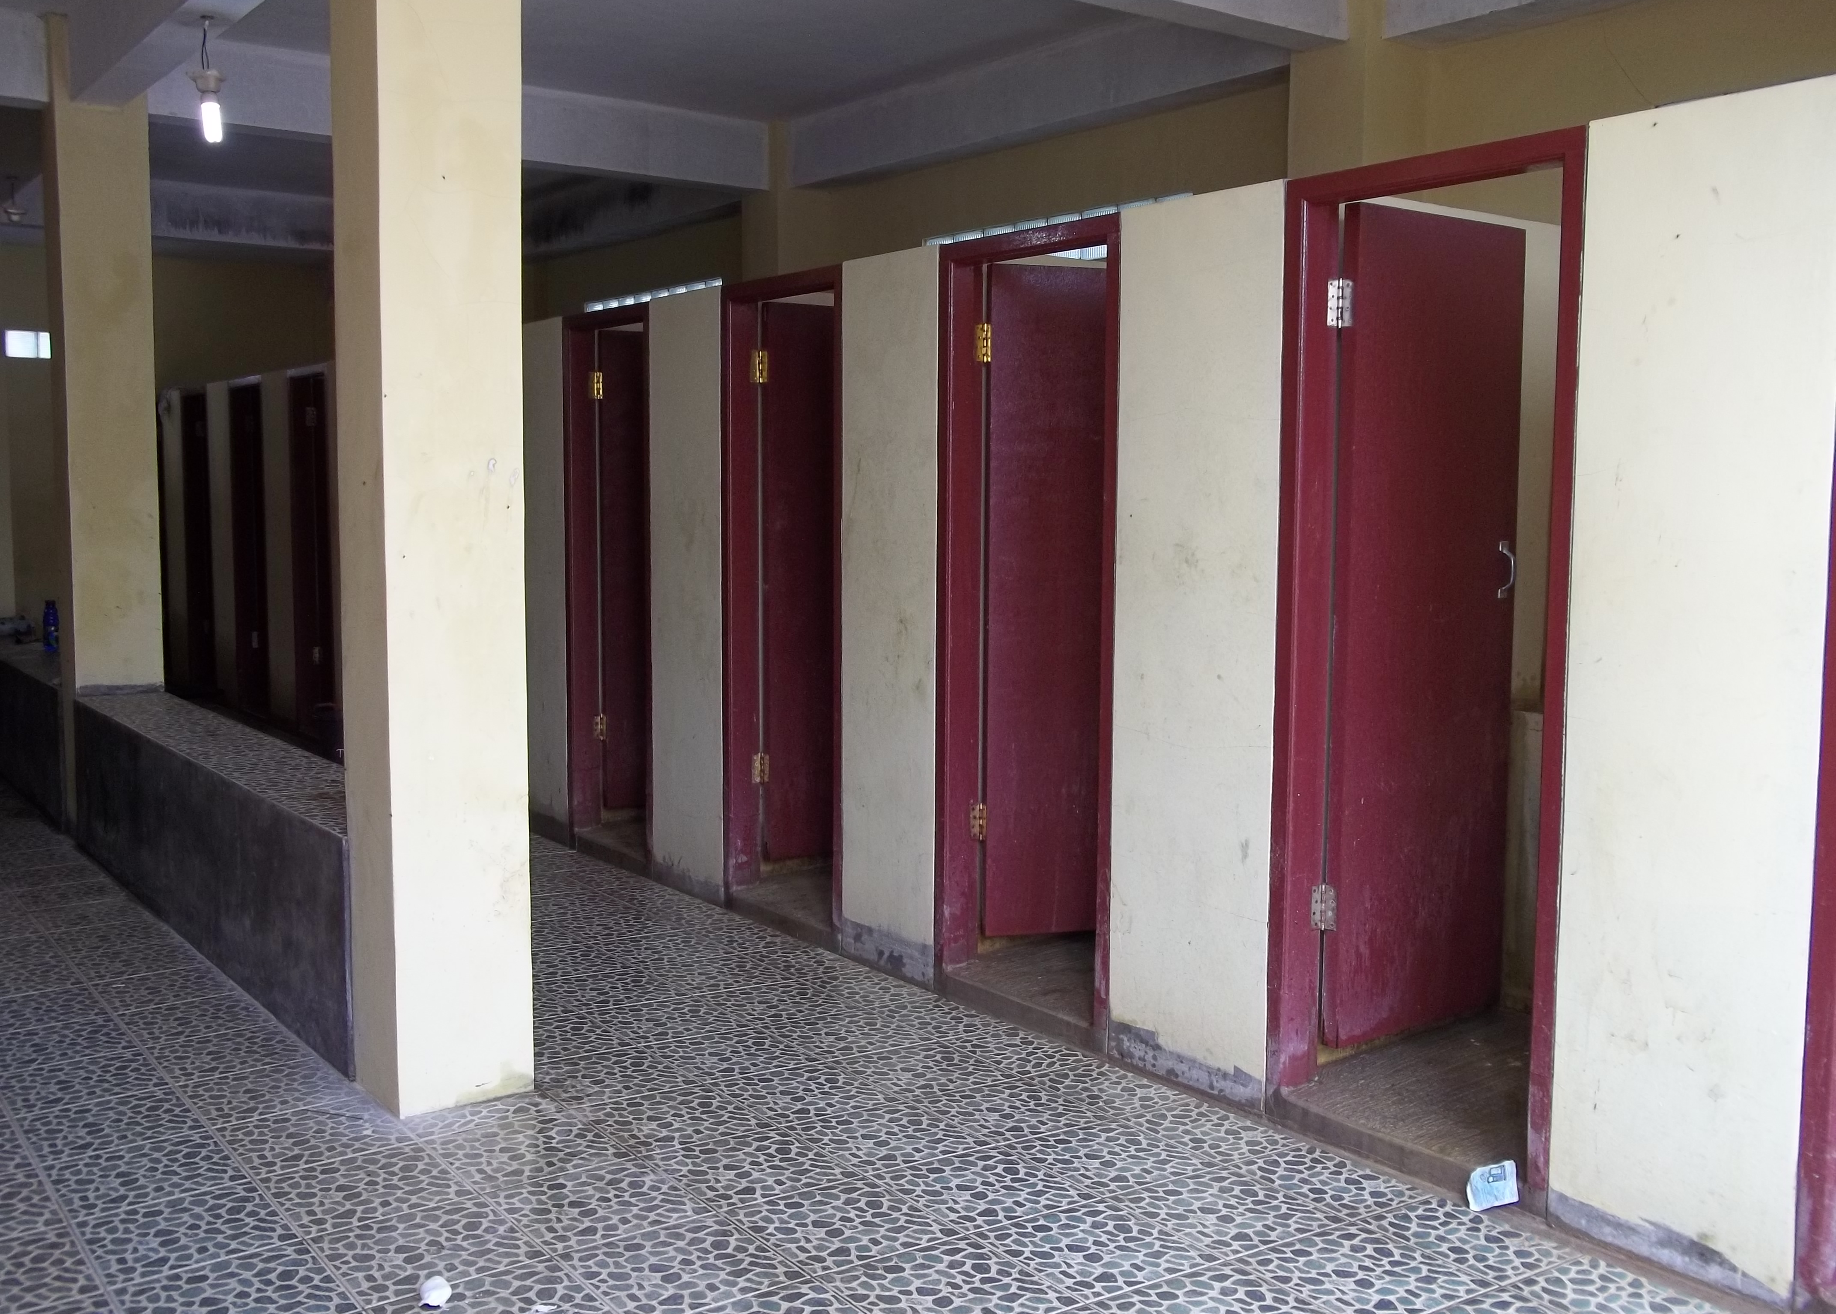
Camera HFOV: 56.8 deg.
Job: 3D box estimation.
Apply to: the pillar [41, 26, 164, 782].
[{"bbox_3d":[-3.046,-0.801,6.347,0.299,2.993,0.303,-3,6,-36],"label":"pillar"}]

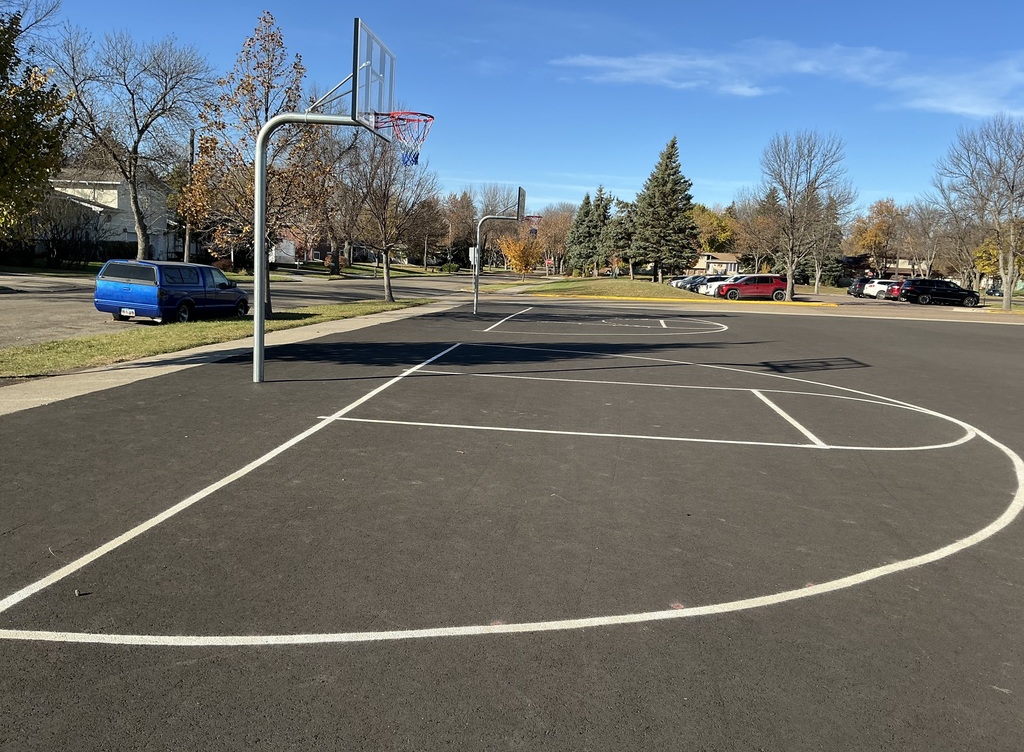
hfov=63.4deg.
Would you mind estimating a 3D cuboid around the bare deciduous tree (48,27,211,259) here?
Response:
[{"bbox_3d":[-21.242,-12.856,46.000,8.600,13.000,8.400,3,8,6],"label":"bare deciduous tree"}]

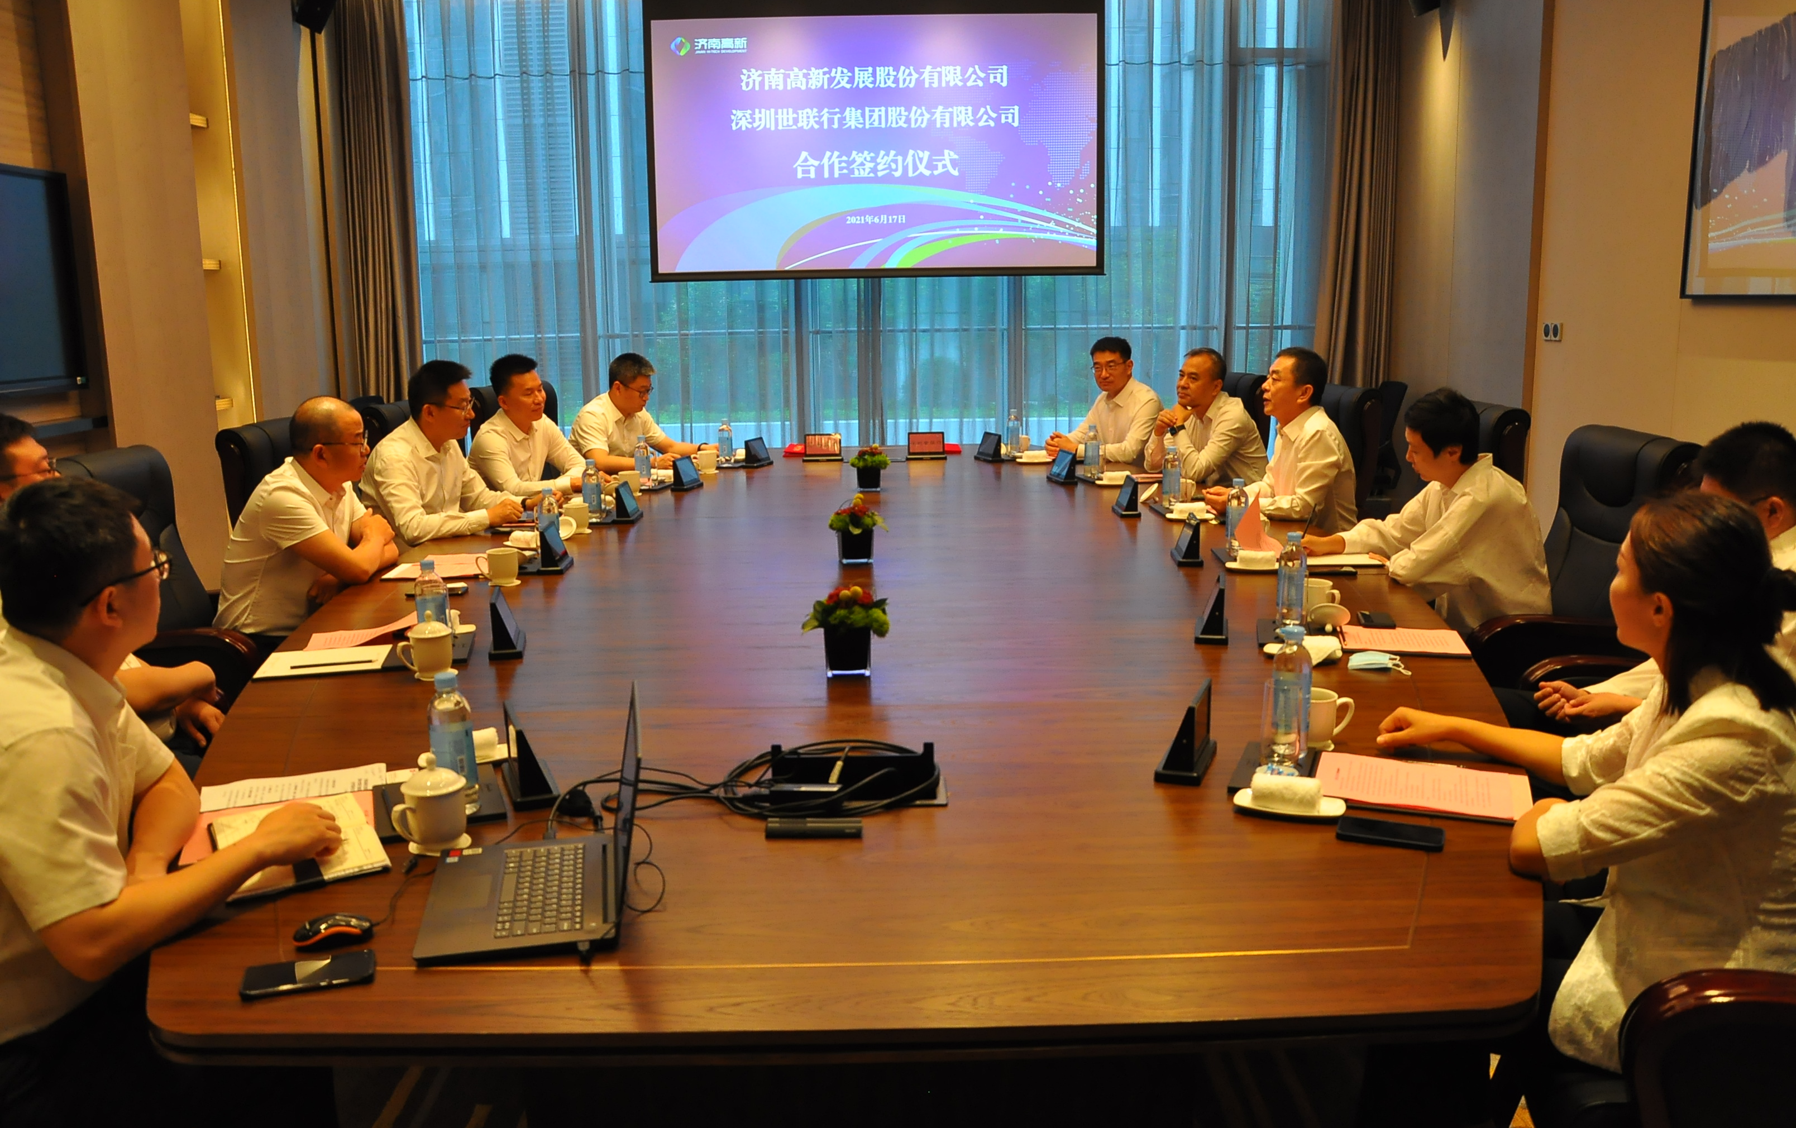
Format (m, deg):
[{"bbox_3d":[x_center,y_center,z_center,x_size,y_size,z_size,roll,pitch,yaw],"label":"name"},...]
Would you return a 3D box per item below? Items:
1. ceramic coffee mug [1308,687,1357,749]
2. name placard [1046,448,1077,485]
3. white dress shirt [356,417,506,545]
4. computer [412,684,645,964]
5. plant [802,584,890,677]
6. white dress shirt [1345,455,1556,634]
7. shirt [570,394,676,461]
[{"bbox_3d":[0.740,0.266,2.339,0.117,0.099,0.089,-1,11,0],"label":"ceramic coffee mug"},{"bbox_3d":[0.709,-0.424,5.798,0.085,0.137,0.200,-3,11,-13],"label":"name placard"},{"bbox_3d":[-1.643,-0.204,4.763,0.470,0.595,0.500,3,12,17],"label":"white dress shirt"},{"bbox_3d":[-0.473,0.327,1.748,0.272,0.246,0.334,-3,11,-12],"label":"computer"},{"bbox_3d":[-0.110,0.136,2.868,0.185,0.183,0.170,-1,11,0],"label":"plant"},{"bbox_3d":[1.487,-0.032,3.650,0.470,0.520,0.480,1,11,7],"label":"white dress shirt"},{"bbox_3d":[-1.375,-0.567,6.648,0.395,0.553,0.543,7,14,37],"label":"shirt"}]

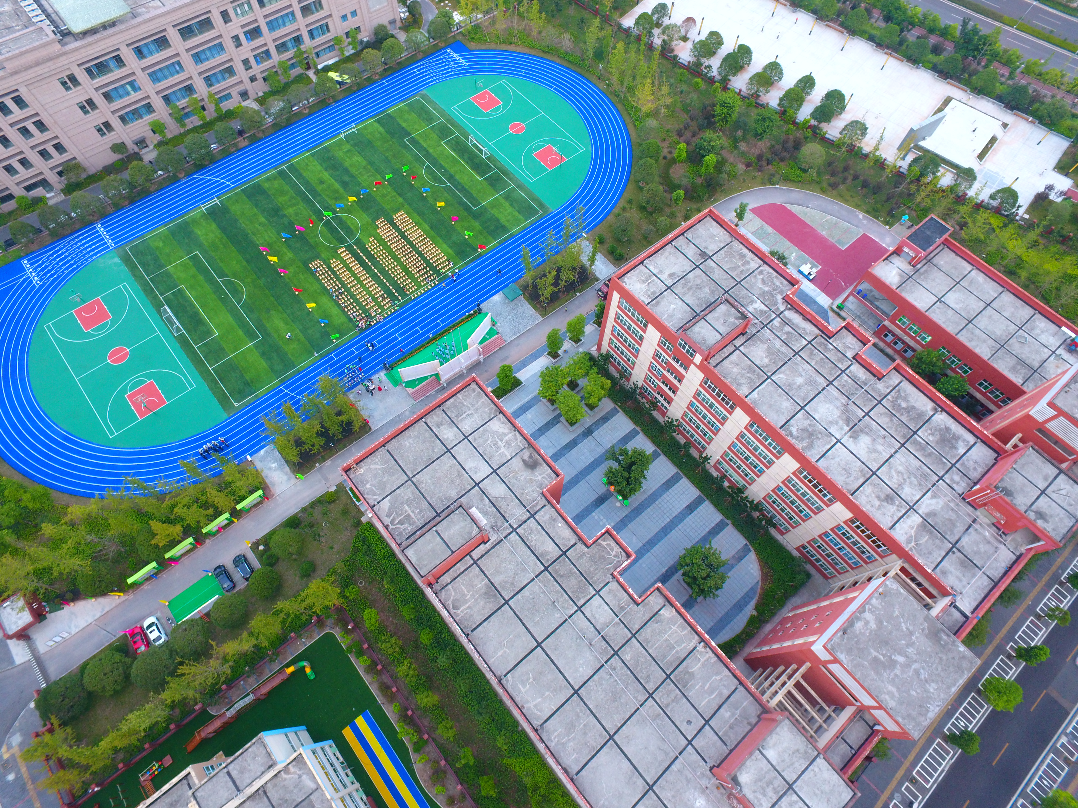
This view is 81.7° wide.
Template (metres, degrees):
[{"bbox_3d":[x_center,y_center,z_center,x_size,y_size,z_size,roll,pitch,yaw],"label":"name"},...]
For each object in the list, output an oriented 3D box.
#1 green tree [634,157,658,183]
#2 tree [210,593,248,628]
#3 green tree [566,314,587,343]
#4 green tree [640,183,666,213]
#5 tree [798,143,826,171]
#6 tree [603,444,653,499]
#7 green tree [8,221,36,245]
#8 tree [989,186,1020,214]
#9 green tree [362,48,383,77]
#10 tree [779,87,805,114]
[{"bbox_3d":[21.982,-47.755,128.608,4.660,6.220,4.660,1,64,-2],"label":"green tree"},{"bbox_3d":[-44.693,29.861,90.115,5.000,4.600,5.000,4,64,0],"label":"tree"},{"bbox_3d":[6.642,-13.247,110.910,3.570,7.530,3.570,1,64,-2],"label":"green tree"},{"bbox_3d":[22.932,-41.434,125.601,5.040,6.260,5.040,1,64,-2],"label":"green tree"},{"bbox_3d":[57.427,-51.877,131.401,5.300,6.200,5.300,4,64,0],"label":"tree"},{"bbox_3d":[14.190,11.017,98.447,7.800,9.000,7.800,4,64,0],"label":"tree"},{"bbox_3d":[-97.691,-32.161,118.029,4.300,4.800,4.300,-37,71,-17],"label":"green tree"},{"bbox_3d":[95.575,-41.782,128.452,5.110,5.720,5.110,-37,71,-17],"label":"tree"},{"bbox_3d":[-37.519,-76.777,140.354,4.390,6.490,4.390,1,64,-2],"label":"green tree"},{"bbox_3d":[56.230,-67.364,139.168,5.640,6.080,5.640,1,64,-2],"label":"tree"}]

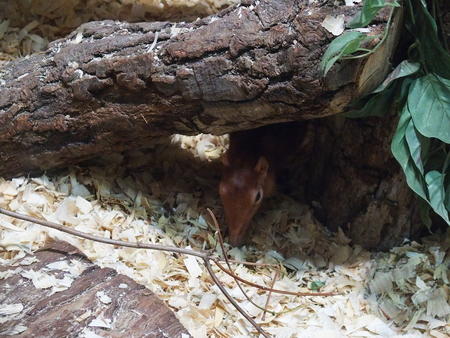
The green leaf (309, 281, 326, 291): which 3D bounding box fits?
[{"bbox_3d":[0.079,0.100,1.500,0.015,0.005,0.010,-8,31,-13],"label":"green leaf"}]

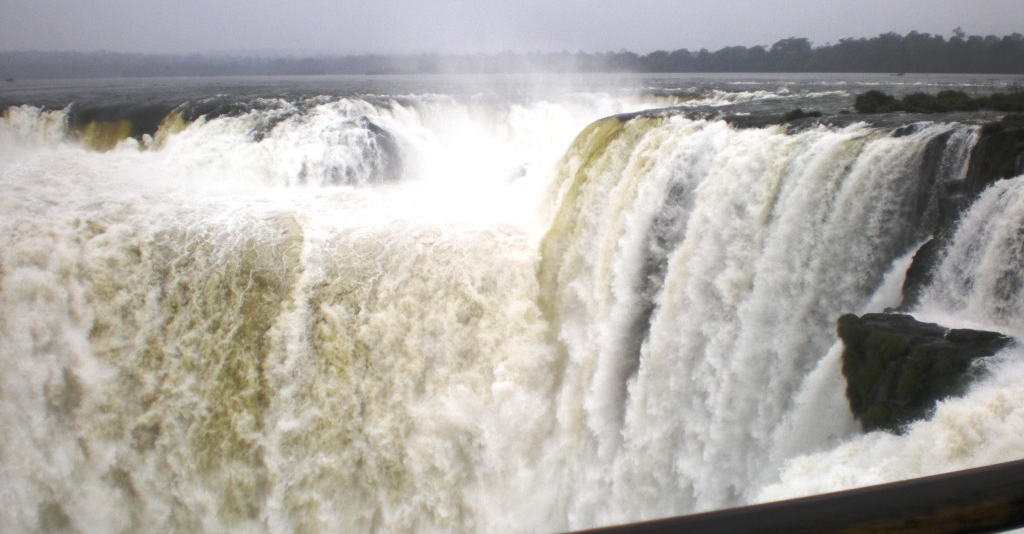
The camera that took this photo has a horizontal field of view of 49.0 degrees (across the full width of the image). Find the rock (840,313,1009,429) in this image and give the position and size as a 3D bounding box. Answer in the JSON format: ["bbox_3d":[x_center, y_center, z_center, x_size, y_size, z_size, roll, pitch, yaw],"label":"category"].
[{"bbox_3d":[20.400,5.200,56.000,7.800,4.800,5.500,5,11,27],"label":"rock"}]

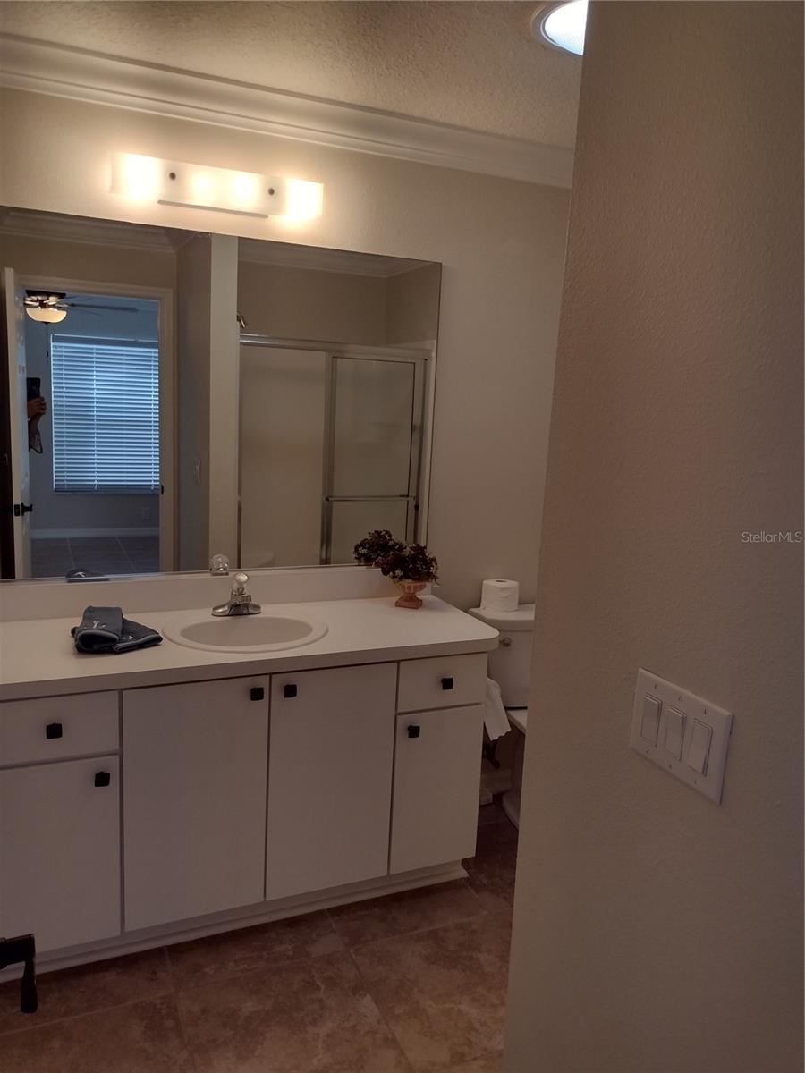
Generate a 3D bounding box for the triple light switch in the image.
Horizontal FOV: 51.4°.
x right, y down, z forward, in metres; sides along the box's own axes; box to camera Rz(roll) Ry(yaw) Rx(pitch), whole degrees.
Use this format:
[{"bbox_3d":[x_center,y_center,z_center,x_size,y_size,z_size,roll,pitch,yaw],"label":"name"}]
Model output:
[{"bbox_3d":[0.360,0.258,1.098,0.010,0.115,0.163,-2,11,-25],"label":"triple light switch"}]

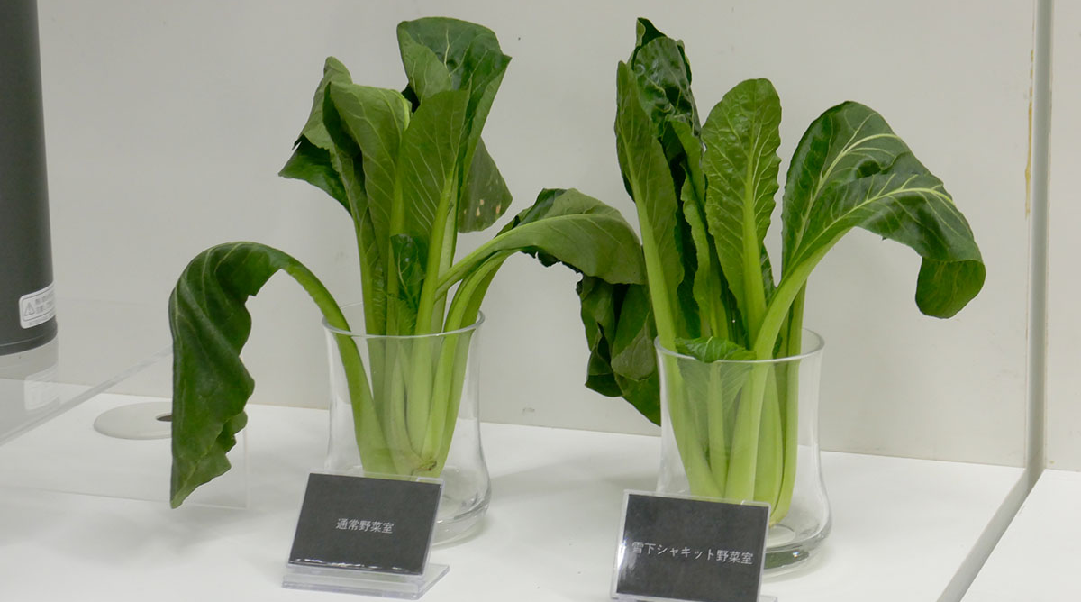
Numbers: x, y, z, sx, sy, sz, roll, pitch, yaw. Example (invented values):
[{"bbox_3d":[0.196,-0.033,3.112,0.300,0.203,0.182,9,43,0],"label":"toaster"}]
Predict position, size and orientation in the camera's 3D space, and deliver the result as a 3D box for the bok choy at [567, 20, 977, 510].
[{"bbox_3d":[0.107,-0.012,1.430,0.182,0.236,0.135,-1,14,0],"label":"bok choy"}]

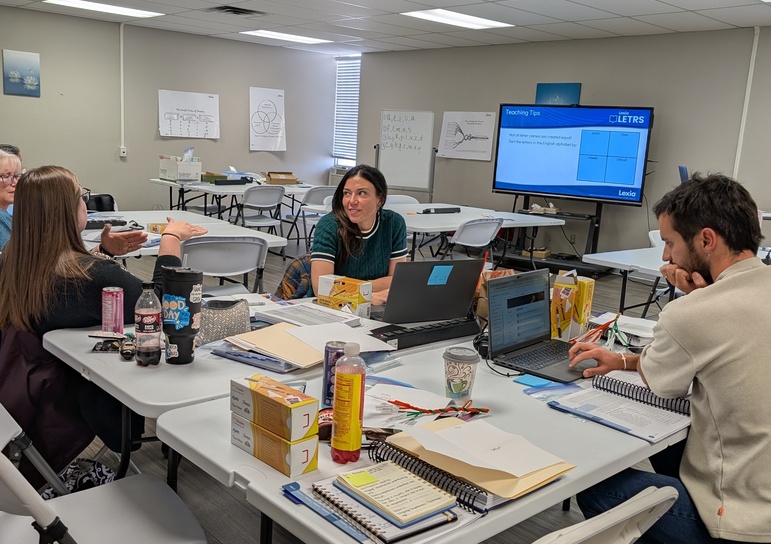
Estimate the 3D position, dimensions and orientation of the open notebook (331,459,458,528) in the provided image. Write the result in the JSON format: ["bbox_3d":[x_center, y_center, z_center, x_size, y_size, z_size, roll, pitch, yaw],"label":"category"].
[{"bbox_3d":[0.014,0.382,1.244,0.128,0.018,0.178,-7,15,-42],"label":"open notebook"}]

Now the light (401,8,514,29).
[{"bbox_3d":[0.765,-2.614,7.320,1.200,0.070,0.600,-7,15,-42],"label":"light"}]

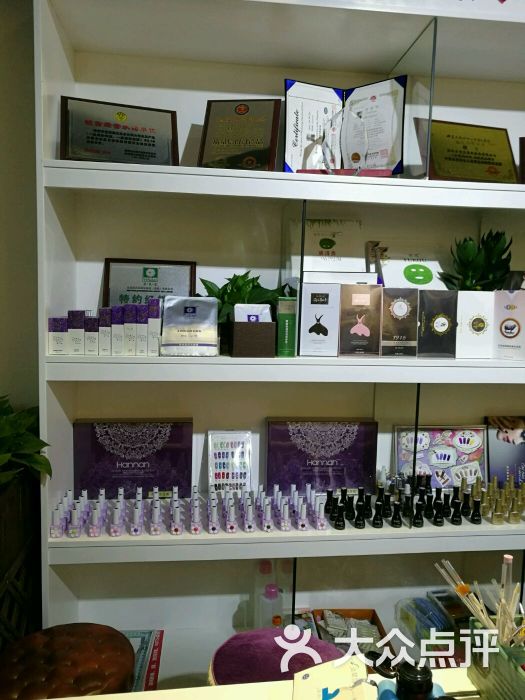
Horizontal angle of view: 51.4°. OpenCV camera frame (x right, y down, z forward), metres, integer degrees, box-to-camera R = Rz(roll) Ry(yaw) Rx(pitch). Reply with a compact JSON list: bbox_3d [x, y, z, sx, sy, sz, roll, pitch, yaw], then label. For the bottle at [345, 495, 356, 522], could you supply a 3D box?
[{"bbox_3d":[0.276,0.493,1.712,0.032,0.073,0.032,1,5,-7],"label":"bottle"}]

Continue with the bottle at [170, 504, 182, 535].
[{"bbox_3d":[-0.249,0.492,1.584,0.033,0.074,0.033,1,5,-7],"label":"bottle"}]

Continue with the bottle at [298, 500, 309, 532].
[{"bbox_3d":[0.114,0.469,1.540,0.029,0.072,0.028,1,5,-7],"label":"bottle"}]

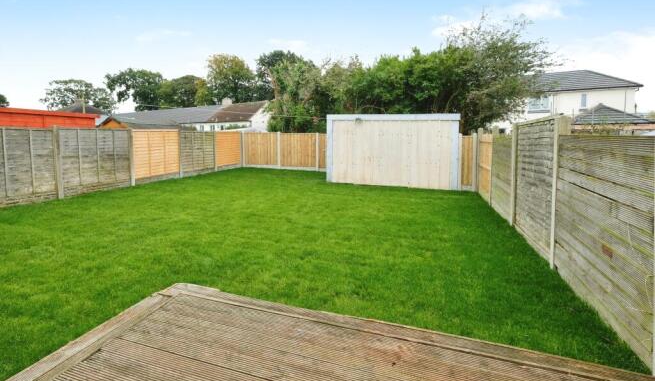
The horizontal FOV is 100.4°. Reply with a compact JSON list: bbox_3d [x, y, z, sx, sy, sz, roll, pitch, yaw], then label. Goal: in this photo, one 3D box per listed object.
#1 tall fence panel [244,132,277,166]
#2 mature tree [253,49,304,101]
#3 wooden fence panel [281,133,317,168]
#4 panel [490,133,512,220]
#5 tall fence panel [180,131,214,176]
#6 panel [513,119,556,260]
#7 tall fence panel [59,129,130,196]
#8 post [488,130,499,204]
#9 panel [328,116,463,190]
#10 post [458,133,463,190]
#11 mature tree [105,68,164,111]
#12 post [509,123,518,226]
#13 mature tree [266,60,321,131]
[{"bbox_3d":[-3.357,-2.083,13.781,1.900,1.630,0.060,4,12,15],"label":"tall fence panel"},{"bbox_3d":[-6.681,-12.806,38.000,7.000,12.200,6.800,-1,8,-10],"label":"mature tree"},{"bbox_3d":[-1.344,-1.895,13.100,1.920,1.720,0.080,4,8,27],"label":"wooden fence panel"},{"bbox_3d":[3.923,-0.317,6.089,0.060,1.750,1.750,5,12,18],"label":"panel"},{"bbox_3d":[-5.302,-1.585,11.386,0.060,1.680,1.850,5,12,18],"label":"tall fence panel"},{"bbox_3d":[3.527,-0.138,4.720,0.070,1.950,1.800,3,8,20],"label":"panel"},{"bbox_3d":[-6.510,-0.858,7.812,0.060,1.740,1.850,5,12,18],"label":"tall fence panel"},{"bbox_3d":[4.204,-0.552,6.914,0.100,1.950,0.100,5,12,18],"label":"post"},{"bbox_3d":[2.163,-1.354,9.600,4.550,2.450,0.150,3,8,19],"label":"panel"},{"bbox_3d":[4.379,-0.915,8.989,0.100,1.840,0.100,4,12,15],"label":"post"},{"bbox_3d":[-26.864,-11.553,38.000,7.800,9.800,7.400,-5,9,-35],"label":"mature tree"},{"bbox_3d":[3.826,-0.328,5.600,0.110,2.080,0.110,3,8,20],"label":"post"},{"bbox_3d":[-2.051,-5.128,17.500,3.700,6.100,3.400,-1,8,-7],"label":"mature tree"}]

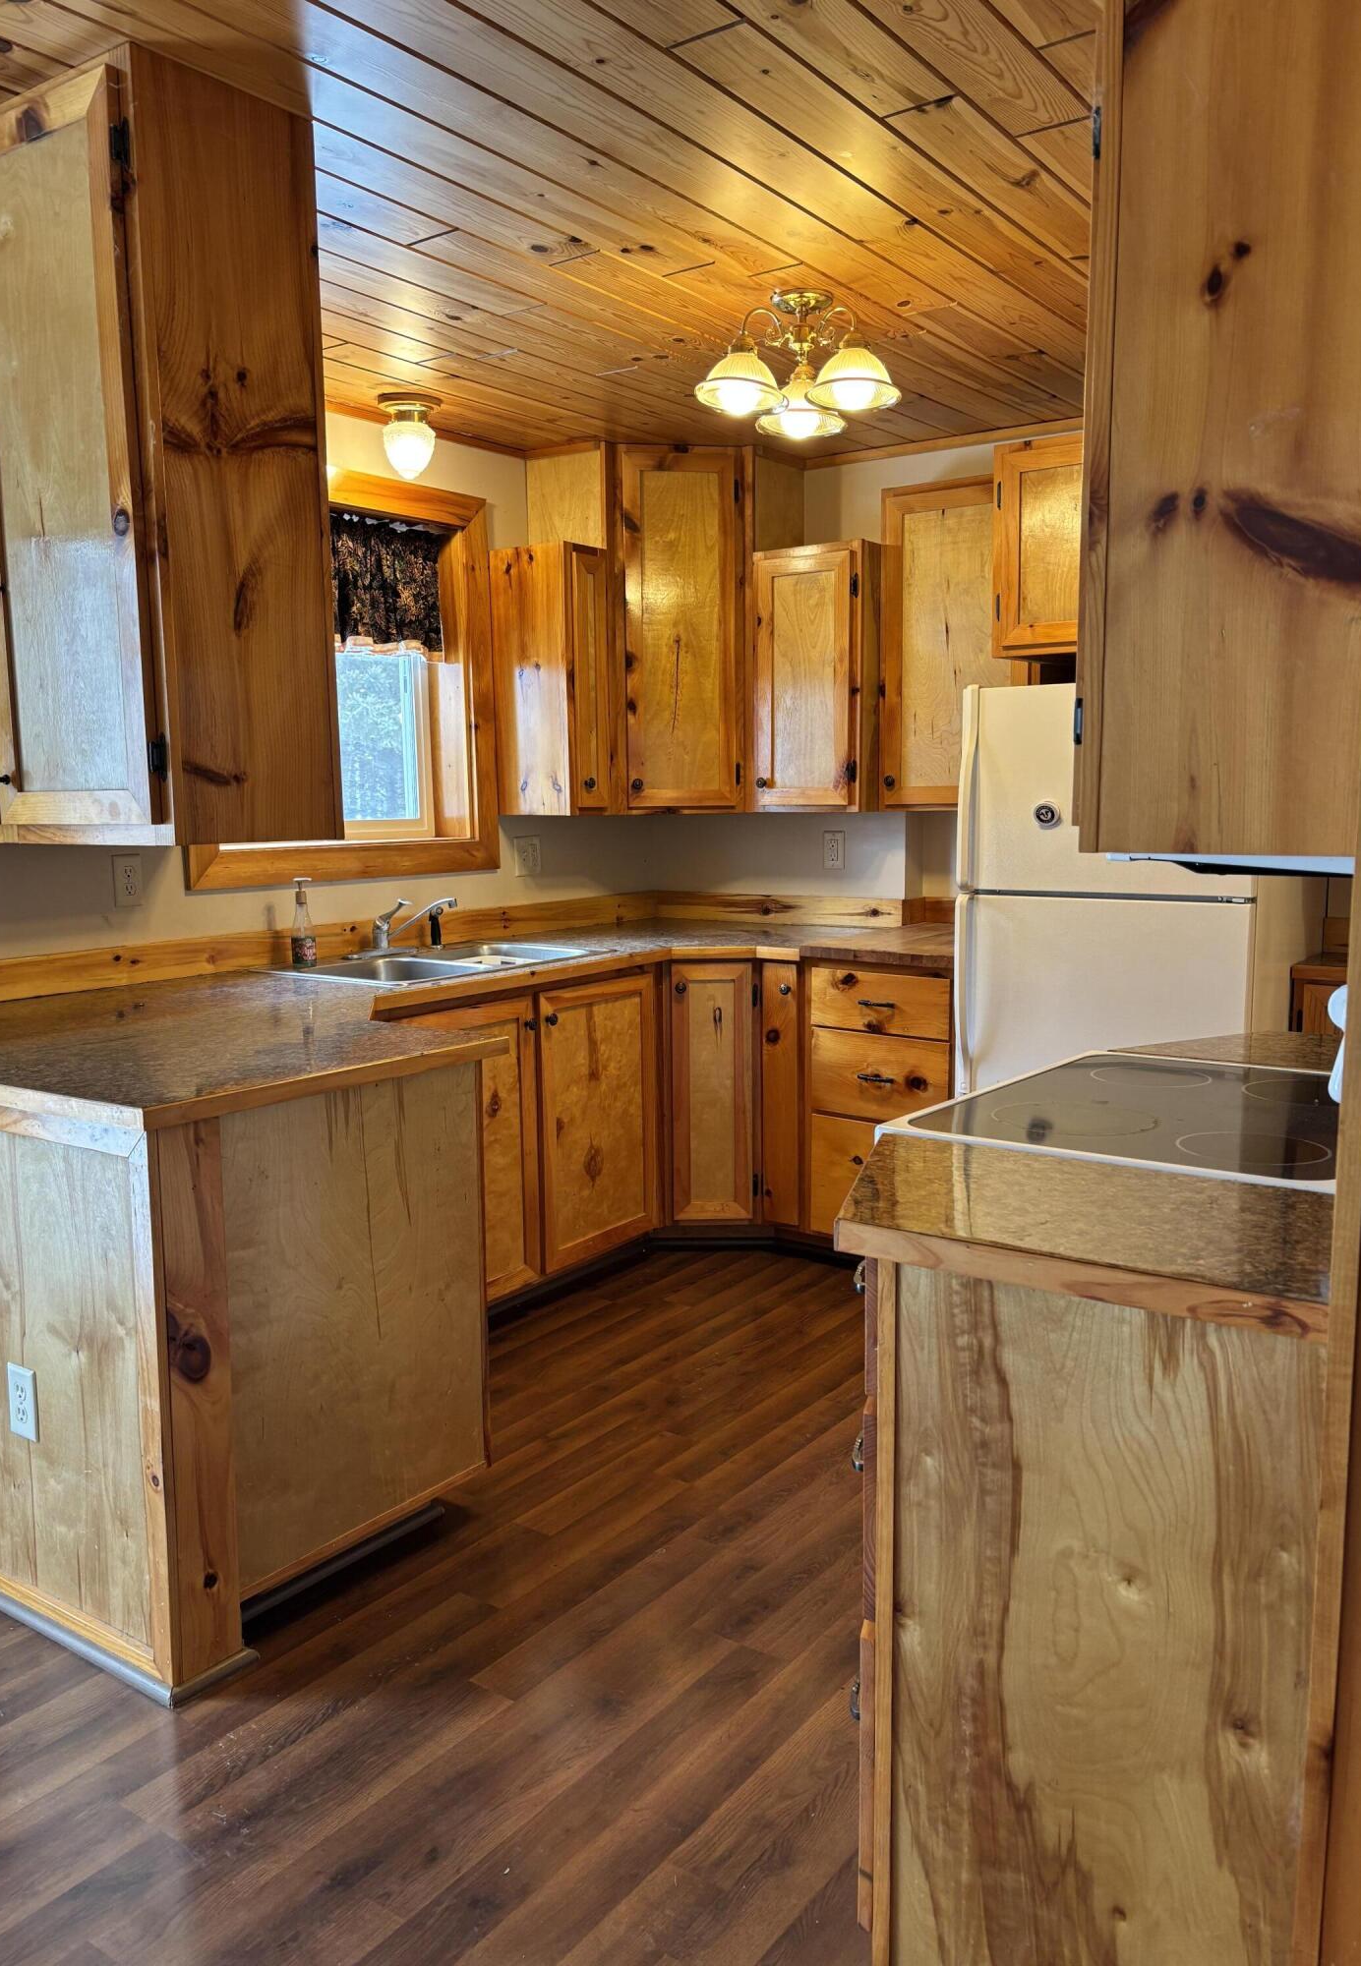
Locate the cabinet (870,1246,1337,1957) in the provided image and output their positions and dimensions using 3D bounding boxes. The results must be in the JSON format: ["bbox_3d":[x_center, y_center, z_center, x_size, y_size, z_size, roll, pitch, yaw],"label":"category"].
[{"bbox_3d":[0.541,0.720,1.563,0.600,0.884,0.345,5,9,36],"label":"cabinet"}]

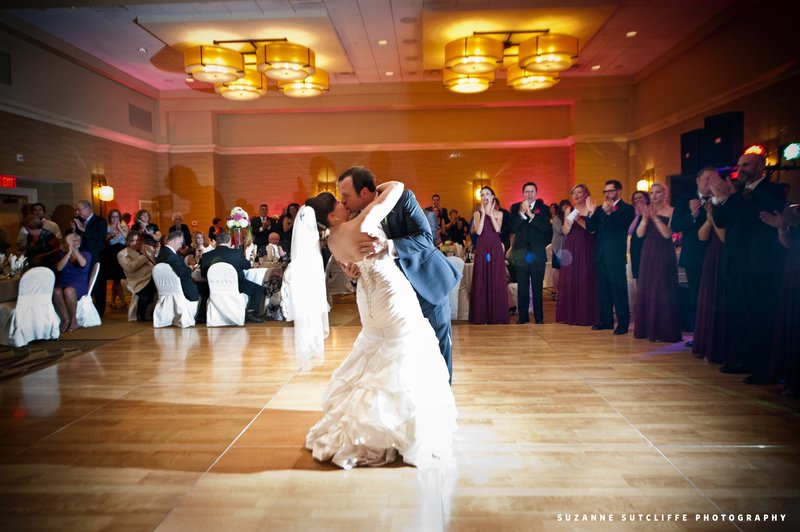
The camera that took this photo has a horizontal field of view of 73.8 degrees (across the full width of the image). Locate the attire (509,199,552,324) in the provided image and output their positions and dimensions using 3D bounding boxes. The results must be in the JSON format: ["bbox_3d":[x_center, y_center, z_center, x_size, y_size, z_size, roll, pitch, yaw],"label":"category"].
[{"bbox_3d":[1.707,-0.168,6.860,0.560,1.800,0.400,0,5,18],"label":"attire"}]

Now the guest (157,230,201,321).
[{"bbox_3d":[-2.949,0.142,7.459,0.540,1.260,0.720,1,5,30],"label":"guest"}]

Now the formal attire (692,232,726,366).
[{"bbox_3d":[2.952,0.178,4.896,0.460,1.360,0.500,-4,5,-37],"label":"formal attire"}]

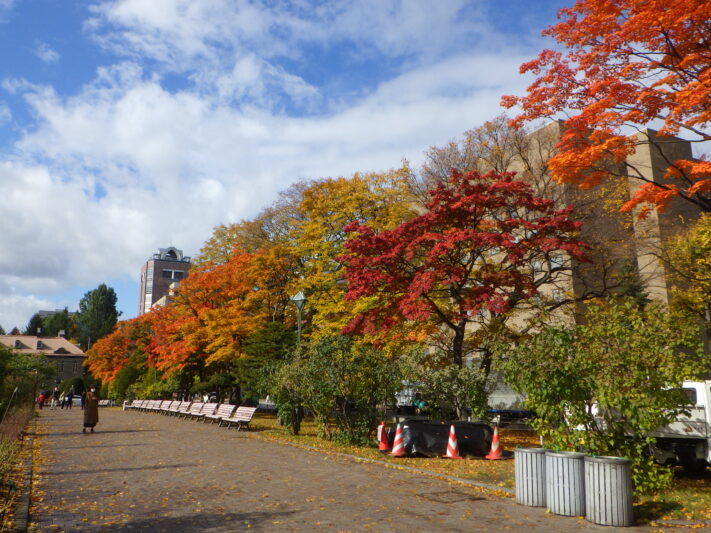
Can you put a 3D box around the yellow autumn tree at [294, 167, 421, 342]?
[{"bbox_3d":[0.047,1.218,27.346,7.000,12.053,7.000,0,-12,0],"label":"yellow autumn tree"}]

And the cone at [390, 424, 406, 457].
[{"bbox_3d":[0.928,3.848,12.786,0.380,0.700,0.380,0,-12,0],"label":"cone"}]

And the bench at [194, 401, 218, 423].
[{"bbox_3d":[-6.711,6.371,25.238,0.750,0.770,1.950,6,-13,-28],"label":"bench"}]

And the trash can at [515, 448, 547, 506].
[{"bbox_3d":[2.459,2.865,7.855,0.490,0.710,0.490,0,-12,0],"label":"trash can"}]

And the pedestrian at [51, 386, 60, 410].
[{"bbox_3d":[-22.758,10.029,43.764,0.500,1.660,0.600,-12,-17,44],"label":"pedestrian"}]

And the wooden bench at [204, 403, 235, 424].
[{"bbox_3d":[-5.750,6.356,24.525,0.700,0.820,2.050,6,-14,-28],"label":"wooden bench"}]

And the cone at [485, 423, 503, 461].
[{"bbox_3d":[3.074,3.912,12.813,0.380,0.700,0.380,0,-12,0],"label":"cone"}]

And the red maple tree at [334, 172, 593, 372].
[{"bbox_3d":[3.140,0.983,17.840,7.300,8.300,6.900,-2,-12,9],"label":"red maple tree"}]

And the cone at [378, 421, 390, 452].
[{"bbox_3d":[0.702,4.048,13.715,0.360,0.700,0.360,6,-13,-28],"label":"cone"}]

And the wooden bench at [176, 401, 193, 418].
[{"bbox_3d":[-8.950,7.223,29.286,0.750,0.770,1.950,6,-13,-28],"label":"wooden bench"}]

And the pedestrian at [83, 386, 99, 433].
[{"bbox_3d":[-9.182,4.968,20.073,0.420,1.610,0.500,-10,-15,40],"label":"pedestrian"}]

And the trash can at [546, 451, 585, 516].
[{"bbox_3d":[2.600,2.681,7.141,0.520,0.690,0.520,-4,-12,18],"label":"trash can"}]

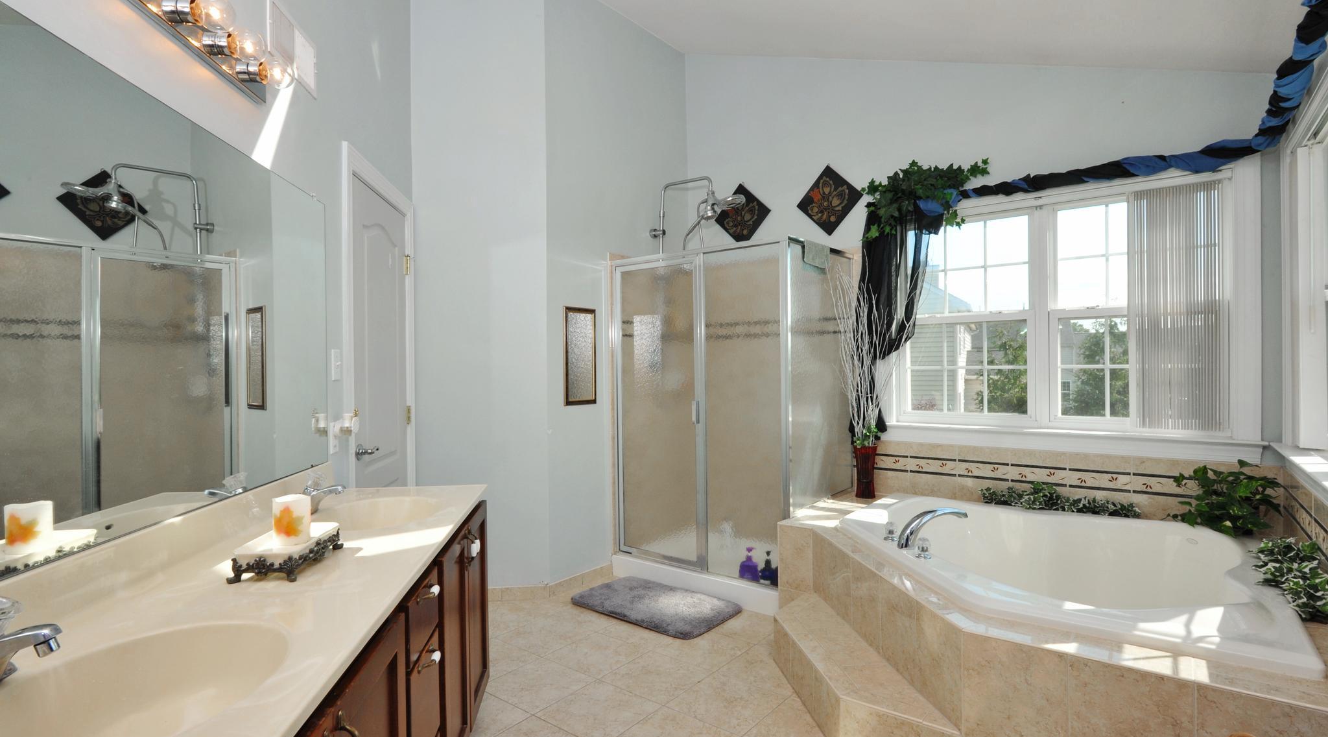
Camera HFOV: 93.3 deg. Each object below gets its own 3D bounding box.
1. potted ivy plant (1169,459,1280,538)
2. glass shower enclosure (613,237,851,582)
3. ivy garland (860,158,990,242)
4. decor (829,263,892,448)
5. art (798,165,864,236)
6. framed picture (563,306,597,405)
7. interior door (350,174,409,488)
[{"bbox_3d":[2.393,0.550,2.669,0.360,0.310,0.290,0,0,37],"label":"potted ivy plant"},{"bbox_3d":[0.411,0.255,3.816,1.200,1.800,0.830,0,0,37],"label":"glass shower enclosure"},{"bbox_3d":[1.402,-0.940,3.416,0.660,0.440,0.250,0,0,37],"label":"ivy garland"},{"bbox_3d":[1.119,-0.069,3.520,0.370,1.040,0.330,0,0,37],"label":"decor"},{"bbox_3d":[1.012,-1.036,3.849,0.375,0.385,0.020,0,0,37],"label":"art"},{"bbox_3d":[-0.472,-0.069,3.630,0.025,0.560,0.262,0,0,37],"label":"framed picture"},{"bbox_3d":[-1.273,0.246,2.832,0.045,2.030,0.740,0,0,-7],"label":"interior door"}]

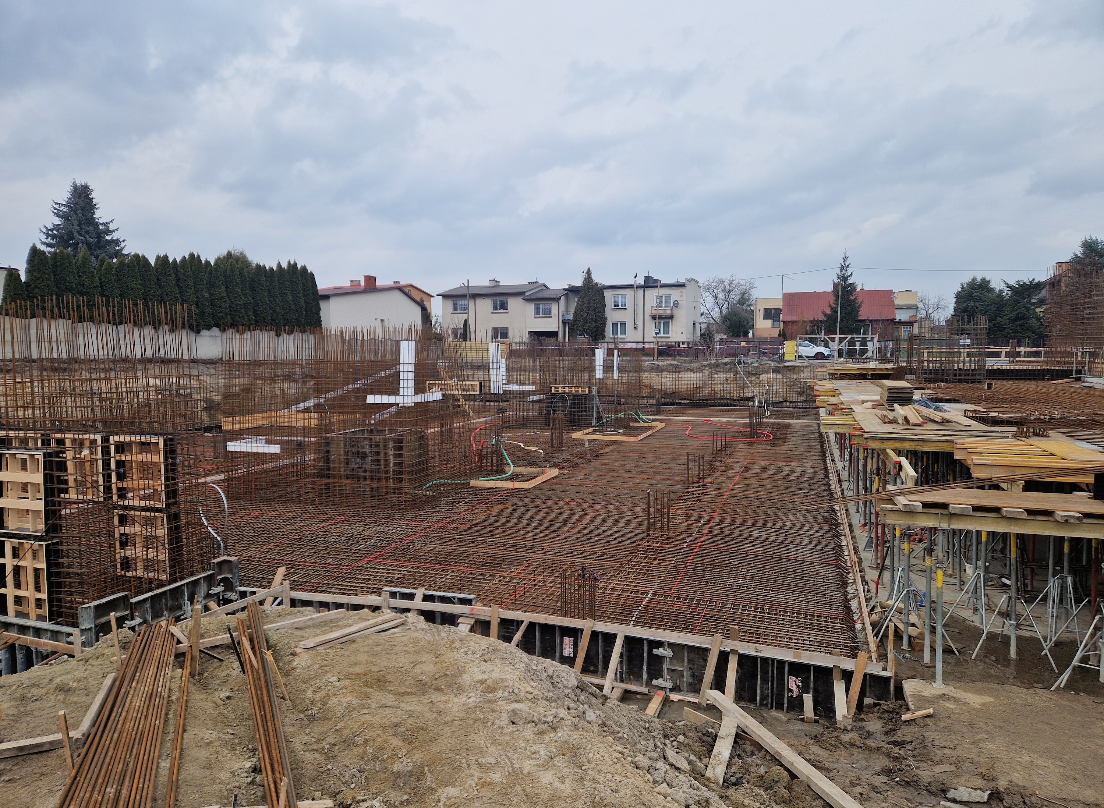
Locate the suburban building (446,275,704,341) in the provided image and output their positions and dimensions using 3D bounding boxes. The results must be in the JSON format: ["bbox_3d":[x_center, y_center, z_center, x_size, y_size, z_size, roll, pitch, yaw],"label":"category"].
[{"bbox_3d":[2.115,-8.945,78.773,26.000,8.000,10.000,1,5,19],"label":"suburban building"}]

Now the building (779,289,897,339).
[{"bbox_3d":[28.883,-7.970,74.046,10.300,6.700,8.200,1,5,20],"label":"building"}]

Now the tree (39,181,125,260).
[{"bbox_3d":[-26.544,-7.545,41.129,5.300,9.800,5.300,0,4,0],"label":"tree"}]

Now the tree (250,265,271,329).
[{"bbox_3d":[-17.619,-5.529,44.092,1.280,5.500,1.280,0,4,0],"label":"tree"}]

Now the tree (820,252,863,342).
[{"bbox_3d":[27.613,-9.441,70.000,3.800,10.170,3.800,0,4,0],"label":"tree"}]

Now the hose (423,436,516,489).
[{"bbox_3d":[-2.900,2.000,25.500,3.200,1.500,1.800,0,4,0],"label":"hose"}]

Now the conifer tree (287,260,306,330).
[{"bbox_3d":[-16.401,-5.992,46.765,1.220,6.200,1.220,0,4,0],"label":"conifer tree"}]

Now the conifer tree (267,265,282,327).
[{"bbox_3d":[-17.215,-5.627,45.540,1.000,5.930,1.000,2,5,25],"label":"conifer tree"}]

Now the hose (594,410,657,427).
[{"bbox_3d":[3.659,0.719,36.400,3.100,0.800,1.300,0,4,6],"label":"hose"}]

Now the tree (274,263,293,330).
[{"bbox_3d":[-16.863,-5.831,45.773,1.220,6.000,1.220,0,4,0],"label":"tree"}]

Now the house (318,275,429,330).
[{"bbox_3d":[-18.317,-6.912,60.750,10.000,6.600,11.800,2,5,23],"label":"house"}]

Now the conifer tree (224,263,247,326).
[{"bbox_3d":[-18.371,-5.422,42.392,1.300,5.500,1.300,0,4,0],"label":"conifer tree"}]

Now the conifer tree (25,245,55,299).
[{"bbox_3d":[-22.781,-4.620,32.411,1.350,5.000,1.350,0,4,0],"label":"conifer tree"}]

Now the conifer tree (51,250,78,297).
[{"bbox_3d":[-22.618,-4.564,33.986,1.200,5.300,1.200,2,5,25],"label":"conifer tree"}]

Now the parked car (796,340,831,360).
[{"bbox_3d":[22.577,-4.791,65.200,4.280,1.650,1.800,1,5,19],"label":"parked car"}]

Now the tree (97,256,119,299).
[{"bbox_3d":[-21.729,-4.624,35.885,1.050,5.220,1.050,2,5,25],"label":"tree"}]

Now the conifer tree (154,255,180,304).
[{"bbox_3d":[-20.357,-5.032,38.820,1.280,5.680,1.280,2,5,25],"label":"conifer tree"}]

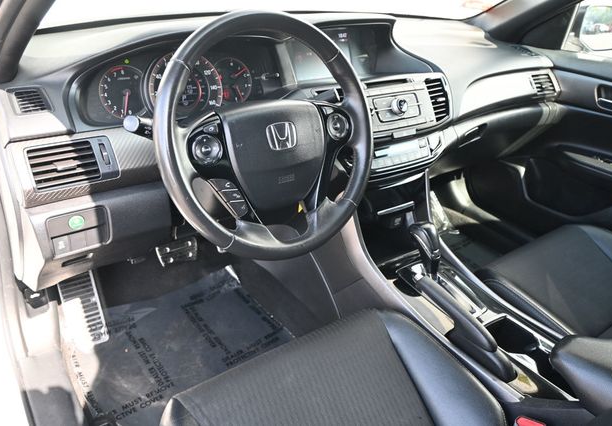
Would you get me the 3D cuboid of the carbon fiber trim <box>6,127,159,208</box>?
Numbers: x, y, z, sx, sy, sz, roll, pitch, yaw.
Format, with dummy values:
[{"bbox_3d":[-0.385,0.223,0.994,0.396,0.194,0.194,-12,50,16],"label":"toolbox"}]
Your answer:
[{"bbox_3d":[-0.327,-0.077,0.776,0.225,0.105,0.045,-16,1,-32],"label":"carbon fiber trim"}]

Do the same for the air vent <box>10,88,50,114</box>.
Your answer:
[{"bbox_3d":[-0.426,-0.170,0.768,0.050,0.045,0.020,-16,-12,-32],"label":"air vent"}]

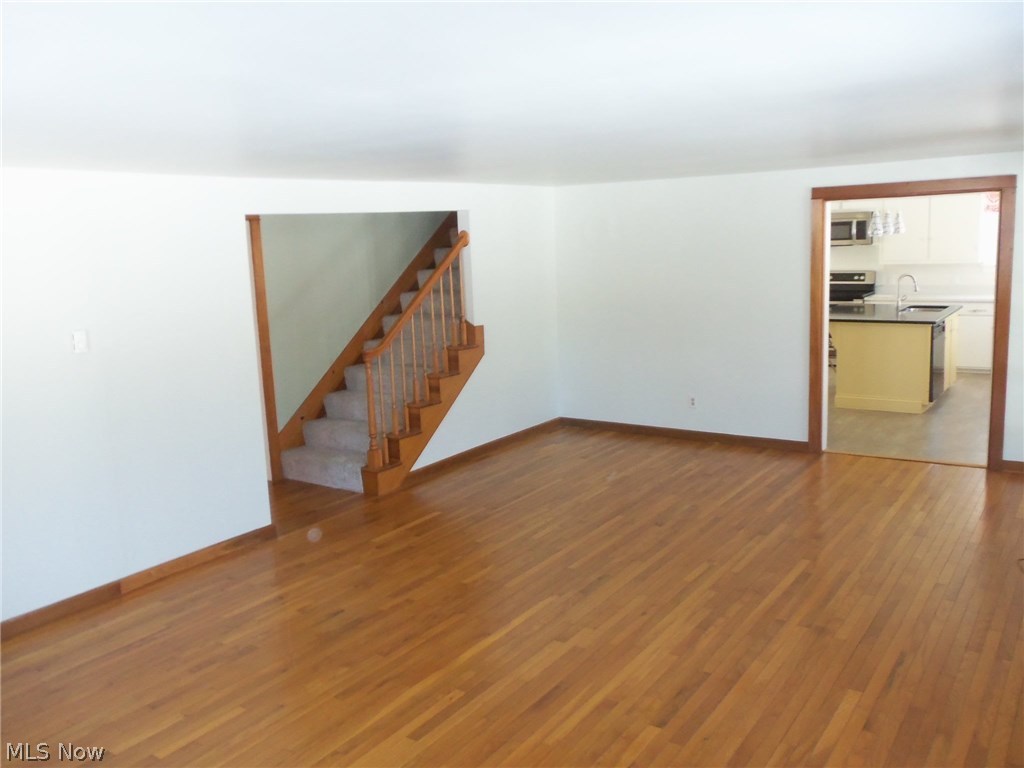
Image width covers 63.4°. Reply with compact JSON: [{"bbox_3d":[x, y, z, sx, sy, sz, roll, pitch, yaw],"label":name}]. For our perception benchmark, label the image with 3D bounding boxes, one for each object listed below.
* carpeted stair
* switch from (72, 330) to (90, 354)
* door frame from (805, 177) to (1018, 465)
[{"bbox_3d":[-0.744,-0.527,7.454,0.974,2.259,2.806,5,12,36],"label":"carpeted stair"},{"bbox_3d":[-2.263,-0.219,4.358,0.015,0.116,0.075,5,12,36],"label":"switch"},{"bbox_3d":[3.040,-0.457,6.403,1.413,2.148,0.143,5,12,36],"label":"door frame"}]

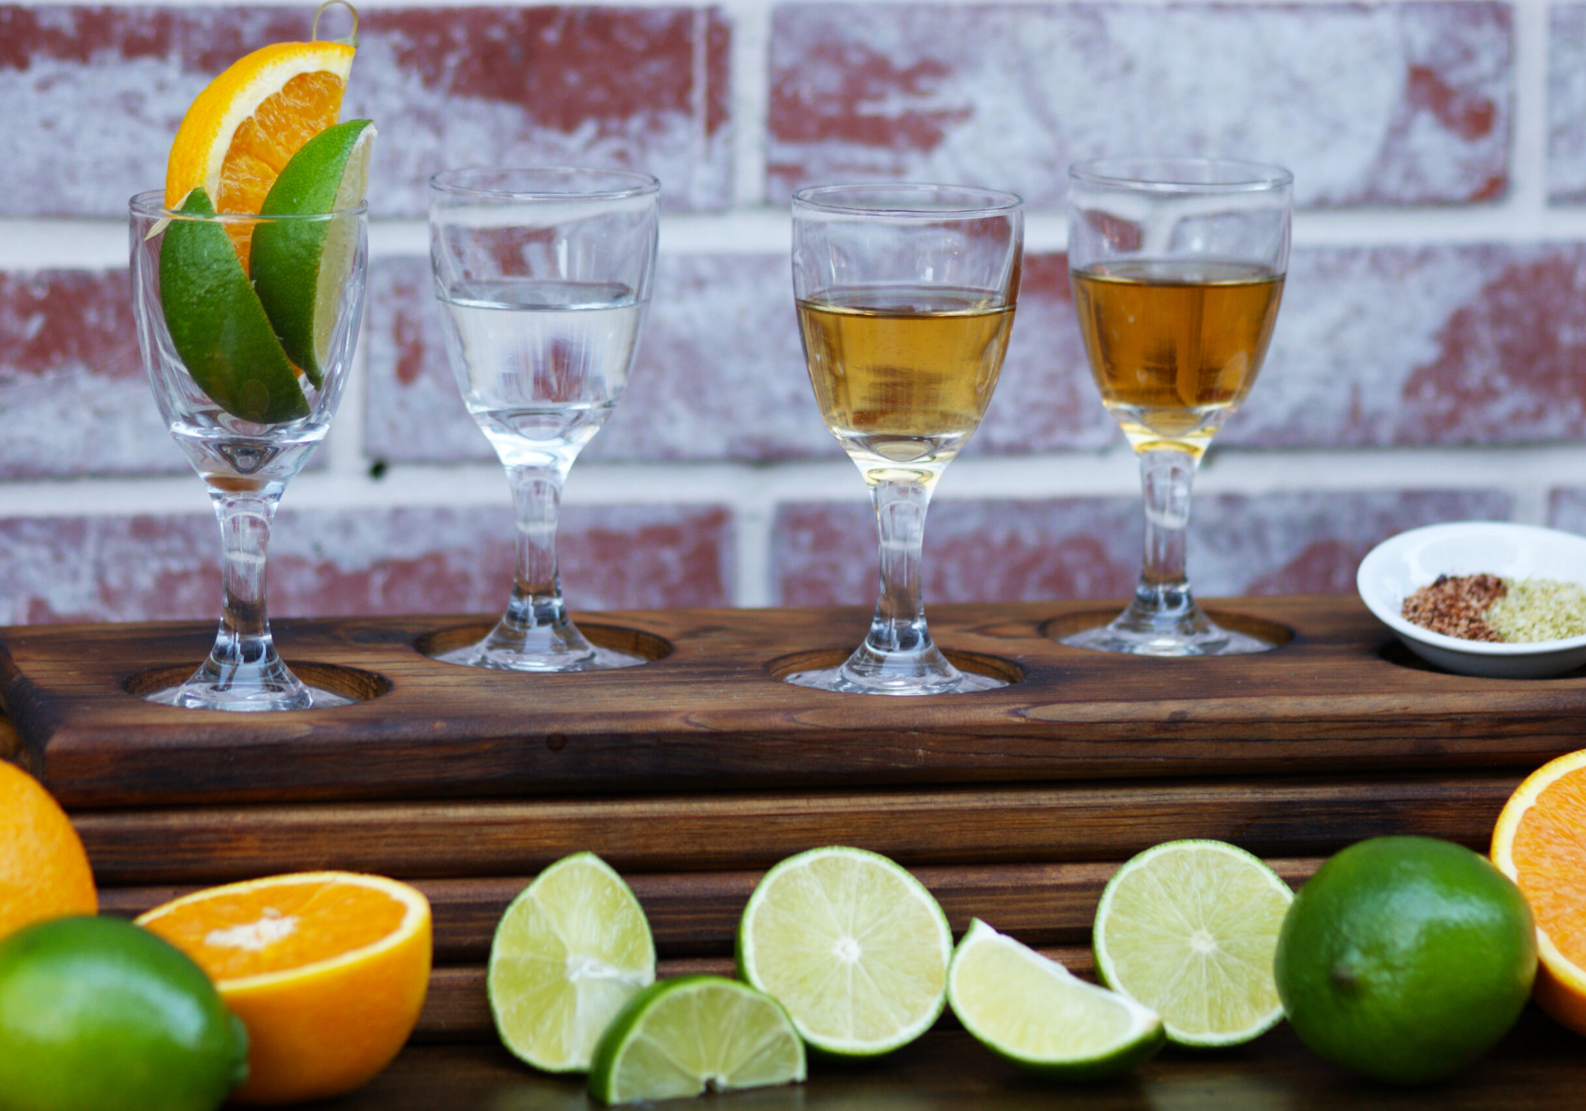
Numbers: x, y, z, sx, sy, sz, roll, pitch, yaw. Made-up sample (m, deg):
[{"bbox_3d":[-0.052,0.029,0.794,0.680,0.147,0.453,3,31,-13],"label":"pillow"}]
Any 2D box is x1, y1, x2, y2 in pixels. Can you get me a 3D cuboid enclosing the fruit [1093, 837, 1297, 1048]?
[{"bbox_3d":[0.091,0.090,1.631,0.048,0.048,0.026,-1,1,-10],"label":"fruit"}]

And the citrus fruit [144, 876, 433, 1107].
[{"bbox_3d":[-0.115,0.102,1.570,0.072,0.039,0.072,-6,19,0],"label":"citrus fruit"}]

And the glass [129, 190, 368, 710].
[{"bbox_3d":[-0.128,-0.022,1.630,0.056,0.120,0.056,1,10,0],"label":"glass"}]

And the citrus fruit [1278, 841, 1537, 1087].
[{"bbox_3d":[0.140,0.093,1.595,0.059,0.057,0.062,1,10,0],"label":"citrus fruit"}]

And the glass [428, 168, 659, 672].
[{"bbox_3d":[-0.061,-0.030,1.686,0.056,0.120,0.056,1,10,0],"label":"glass"}]

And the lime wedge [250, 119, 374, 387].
[{"bbox_3d":[-0.113,-0.070,1.622,0.027,0.063,0.029,14,10,29],"label":"lime wedge"}]

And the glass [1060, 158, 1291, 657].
[{"bbox_3d":[0.095,-0.035,1.732,0.056,0.120,0.056,1,10,0],"label":"glass"}]

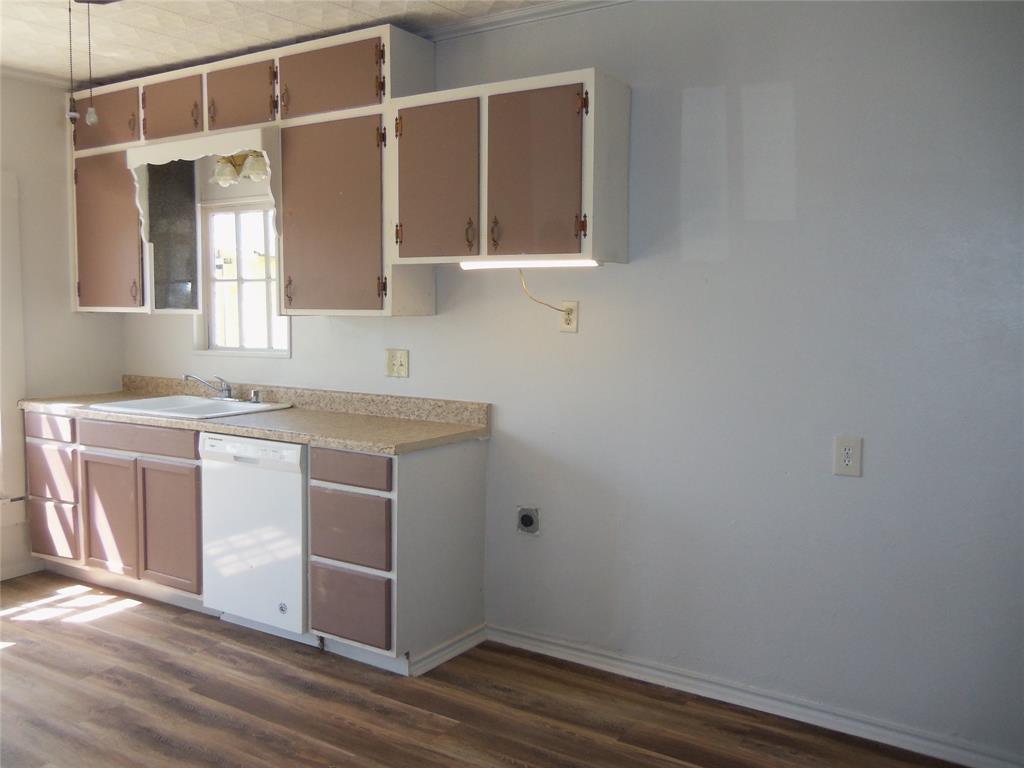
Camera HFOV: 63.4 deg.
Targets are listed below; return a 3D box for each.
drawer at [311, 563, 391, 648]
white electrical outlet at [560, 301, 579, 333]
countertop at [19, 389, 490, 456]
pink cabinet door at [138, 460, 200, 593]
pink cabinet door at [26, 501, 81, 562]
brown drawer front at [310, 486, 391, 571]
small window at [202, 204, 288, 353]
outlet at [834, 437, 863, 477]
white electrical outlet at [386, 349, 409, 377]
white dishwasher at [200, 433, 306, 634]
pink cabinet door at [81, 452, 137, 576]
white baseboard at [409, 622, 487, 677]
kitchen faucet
[{"bbox_3d":[-0.623,0.851,3.191,0.389,0.268,0.023,4,5,32],"label":"drawer"},{"bbox_3d":[0.224,-0.261,3.230,0.077,0.119,0.010,3,6,31],"label":"white electrical outlet"},{"bbox_3d":[-1.345,0.159,3.949,2.562,0.040,0.611,4,5,32],"label":"countertop"},{"bbox_3d":[-1.554,0.647,3.759,0.408,0.564,0.023,4,5,32],"label":"pink cabinet door"},{"bbox_3d":[-2.307,0.728,4.168,0.406,0.279,0.020,3,6,31],"label":"pink cabinet door"},{"bbox_3d":[-0.606,0.537,3.105,0.383,0.268,0.020,3,6,31],"label":"brown drawer front"},{"bbox_3d":[-1.337,-0.538,4.205,0.599,0.737,0.072,3,6,31],"label":"small window"},{"bbox_3d":[1.104,0.241,2.726,0.092,0.126,0.010,3,6,31],"label":"outlet"},{"bbox_3d":[-0.512,-0.092,3.696,0.130,0.121,0.010,3,6,31],"label":"white electrical outlet"},{"bbox_3d":[-0.933,0.597,3.687,0.604,0.780,0.588,4,5,32],"label":"white dishwasher"},{"bbox_3d":[-1.927,0.624,3.991,0.429,0.564,0.023,4,5,32],"label":"pink cabinet door"},{"bbox_3d":[-0.248,1.083,3.379,0.015,0.071,0.512,4,5,32],"label":"white baseboard"},{"bbox_3d":[-1.529,0.015,4.176,0.056,0.126,0.271,4,5,32],"label":"kitchen faucet"}]

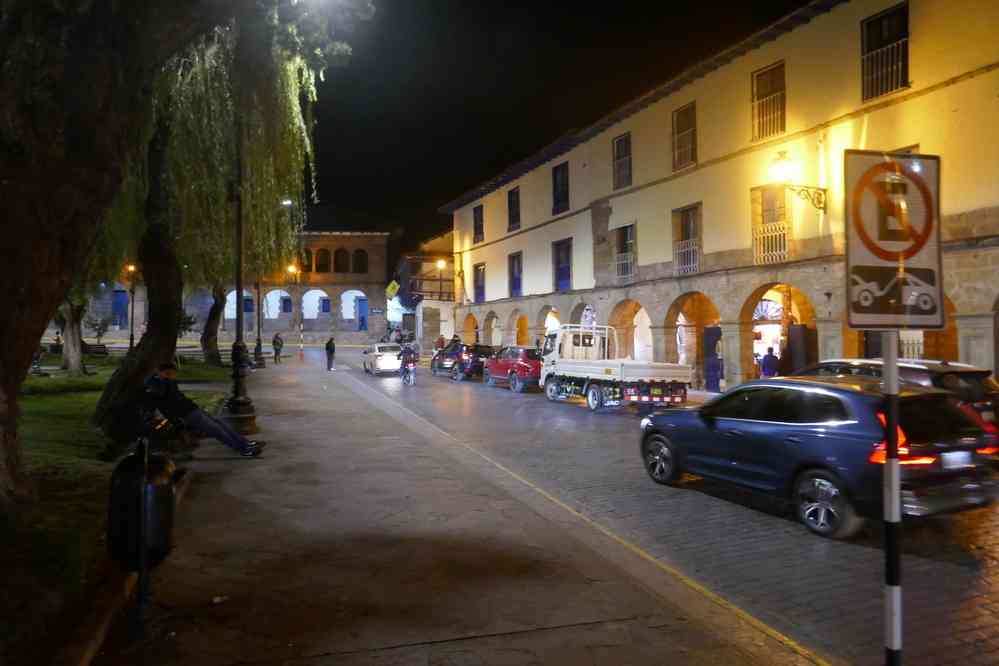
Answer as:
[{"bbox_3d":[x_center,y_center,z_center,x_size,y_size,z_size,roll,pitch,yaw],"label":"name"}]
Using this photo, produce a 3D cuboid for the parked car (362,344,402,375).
[{"bbox_3d":[-5.520,1.265,34.140,1.750,1.470,4.400,0,-1,-17],"label":"parked car"}]

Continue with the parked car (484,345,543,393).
[{"bbox_3d":[0.945,1.370,27.060,1.840,1.660,4.450,0,-1,-22],"label":"parked car"}]

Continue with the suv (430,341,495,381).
[{"bbox_3d":[-1.510,1.290,31.500,1.820,1.630,4.350,0,-1,-22],"label":"suv"}]

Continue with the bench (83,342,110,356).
[{"bbox_3d":[-22.680,0.945,39.000,1.650,0.800,0.650,0,-1,-9],"label":"bench"}]

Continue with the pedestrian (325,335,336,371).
[{"bbox_3d":[-8.140,1.050,33.500,0.360,1.650,0.470,0,-1,6],"label":"pedestrian"}]

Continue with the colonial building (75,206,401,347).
[{"bbox_3d":[-25.400,-4.400,70.000,29.500,11.200,12.000,0,-1,-7],"label":"colonial building"}]

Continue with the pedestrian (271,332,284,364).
[{"bbox_3d":[-11.800,0.840,37.000,0.520,1.660,0.340,0,-1,-20],"label":"pedestrian"}]

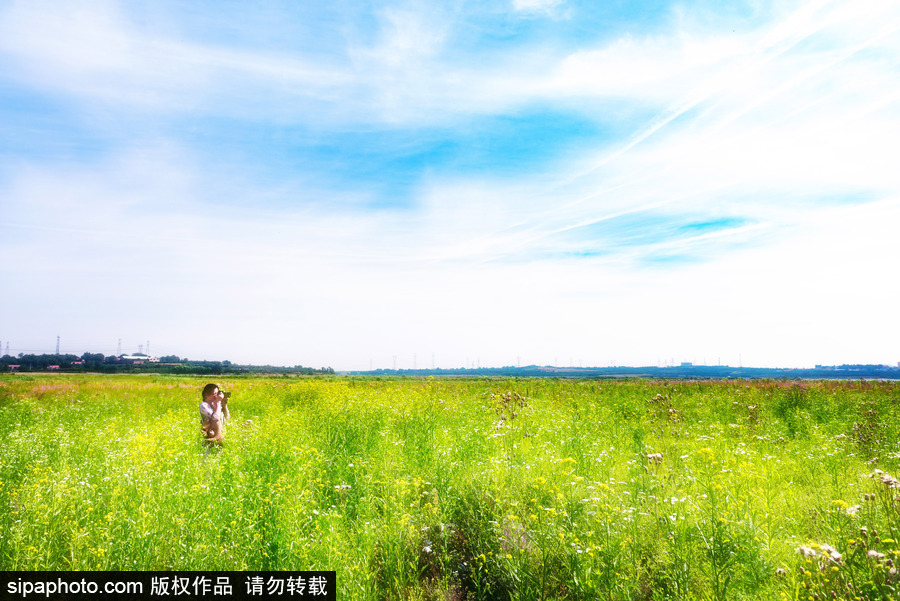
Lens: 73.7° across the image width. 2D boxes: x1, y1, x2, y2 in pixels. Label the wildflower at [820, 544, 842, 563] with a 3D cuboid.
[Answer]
[{"bbox_3d":[1.493,0.990,2.350,0.072,0.062,0.064,-5,-8,31],"label":"wildflower"}]

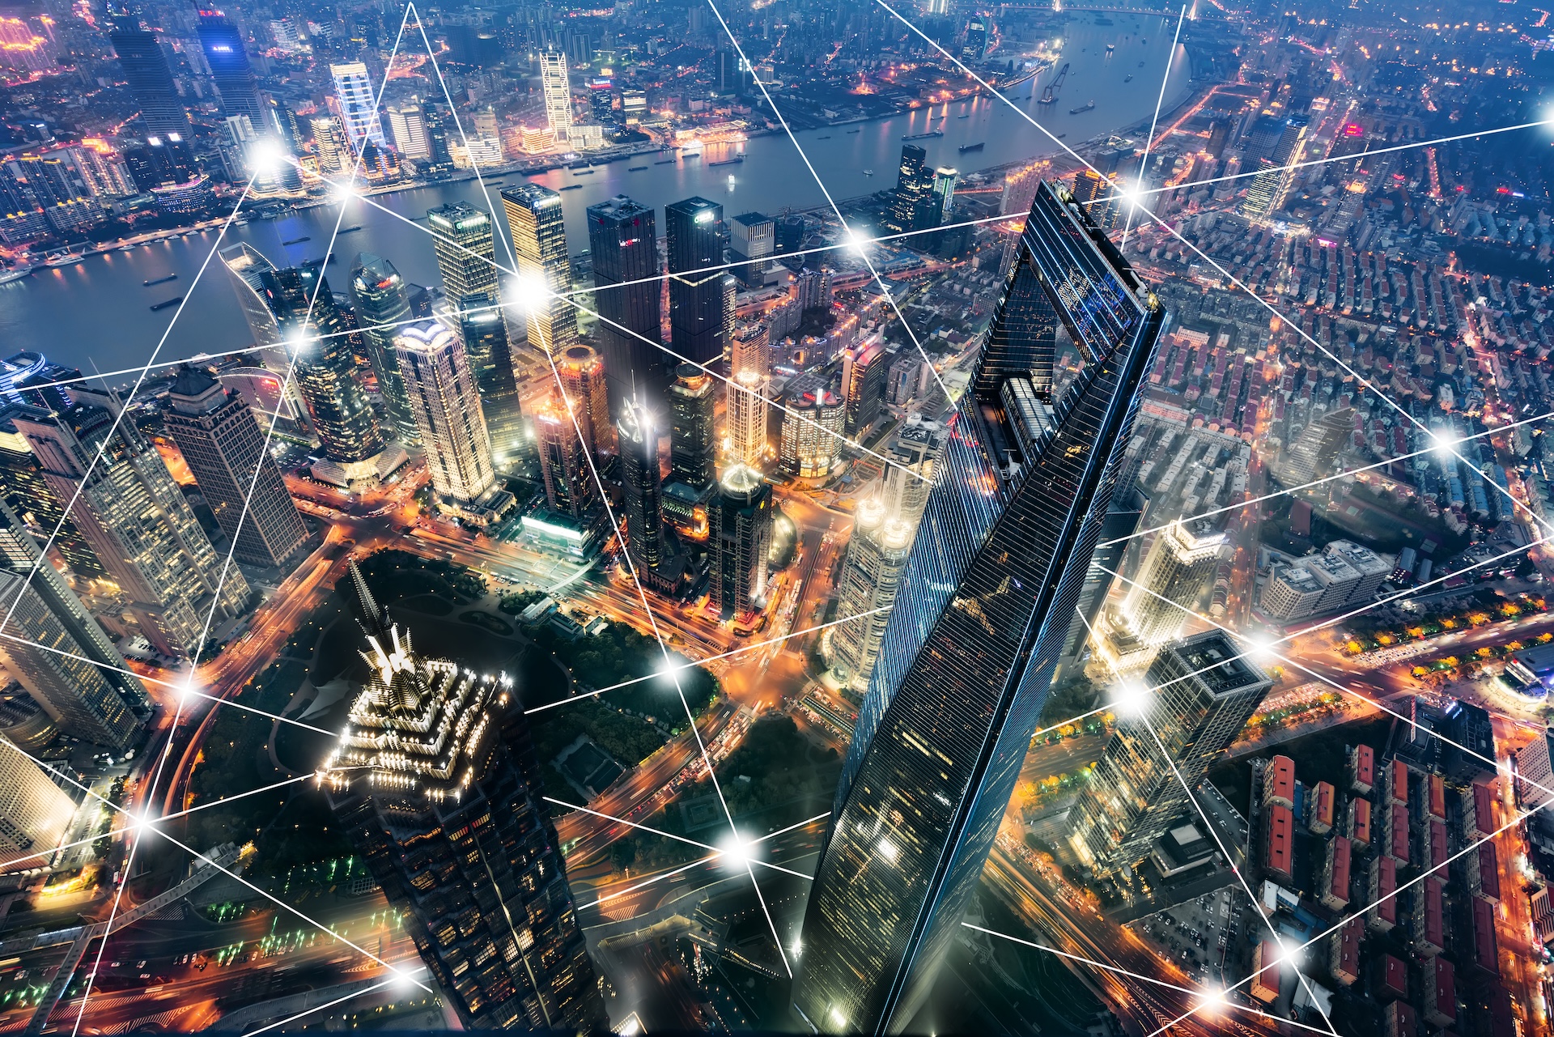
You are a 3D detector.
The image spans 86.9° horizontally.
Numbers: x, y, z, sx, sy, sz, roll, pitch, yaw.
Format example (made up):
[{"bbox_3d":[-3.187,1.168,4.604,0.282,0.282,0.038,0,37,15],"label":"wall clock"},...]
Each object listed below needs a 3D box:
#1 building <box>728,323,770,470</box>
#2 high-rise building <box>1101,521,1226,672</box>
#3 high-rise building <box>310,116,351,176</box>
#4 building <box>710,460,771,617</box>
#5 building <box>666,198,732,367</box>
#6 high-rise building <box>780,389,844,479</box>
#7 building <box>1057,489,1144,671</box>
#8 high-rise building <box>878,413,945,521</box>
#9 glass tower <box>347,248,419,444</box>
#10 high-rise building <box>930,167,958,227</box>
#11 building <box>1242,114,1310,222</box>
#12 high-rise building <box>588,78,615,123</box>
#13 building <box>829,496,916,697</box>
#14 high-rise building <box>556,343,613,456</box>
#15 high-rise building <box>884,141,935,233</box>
[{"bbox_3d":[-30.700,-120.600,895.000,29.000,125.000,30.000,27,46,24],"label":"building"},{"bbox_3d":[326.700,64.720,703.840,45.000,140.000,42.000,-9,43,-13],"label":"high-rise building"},{"bbox_3d":[-816.950,-690.360,1507.700,47.000,88.000,36.000,-18,46,-22],"label":"high-rise building"},{"bbox_3d":[-31.870,15.230,721.690,40.000,148.000,41.000,20,44,17],"label":"building"},{"bbox_3d":[-96.640,-272.670,997.640,42.000,214.000,45.000,30,48,27],"label":"building"},{"bbox_3d":[39.430,-99.160,898.210,60.000,99.000,45.000,-1,42,-4],"label":"high-rise building"},{"bbox_3d":[242.410,51.010,668.280,40.000,198.000,31.000,-5,42,-10],"label":"building"},{"bbox_3d":[120.300,-14.700,775.600,44.000,138.000,35.000,13,42,11],"label":"high-rise building"},{"bbox_3d":[-401.110,-170.670,868.670,41.000,206.000,41.000,20,44,18],"label":"glass tower"},{"bbox_3d":[292.800,-567.400,1446.100,22.900,93.000,24.800,-32,52,-33],"label":"high-rise building"},{"bbox_3d":[927.370,-654.980,1535.750,56.000,161.000,37.000,31,48,27],"label":"building"},{"bbox_3d":[-391.100,-931.690,1829.570,42.820,82.000,26.770,-26,49,-29],"label":"high-rise building"},{"bbox_3d":[79.760,64.590,666.110,37.000,168.000,47.000,-27,50,-30],"label":"building"},{"bbox_3d":[-195.950,-106.420,852.880,33.000,151.000,33.000,17,43,15],"label":"high-rise building"},{"bbox_3d":[226.630,-551.620,1385.610,42.000,144.000,46.000,28,47,25],"label":"high-rise building"}]

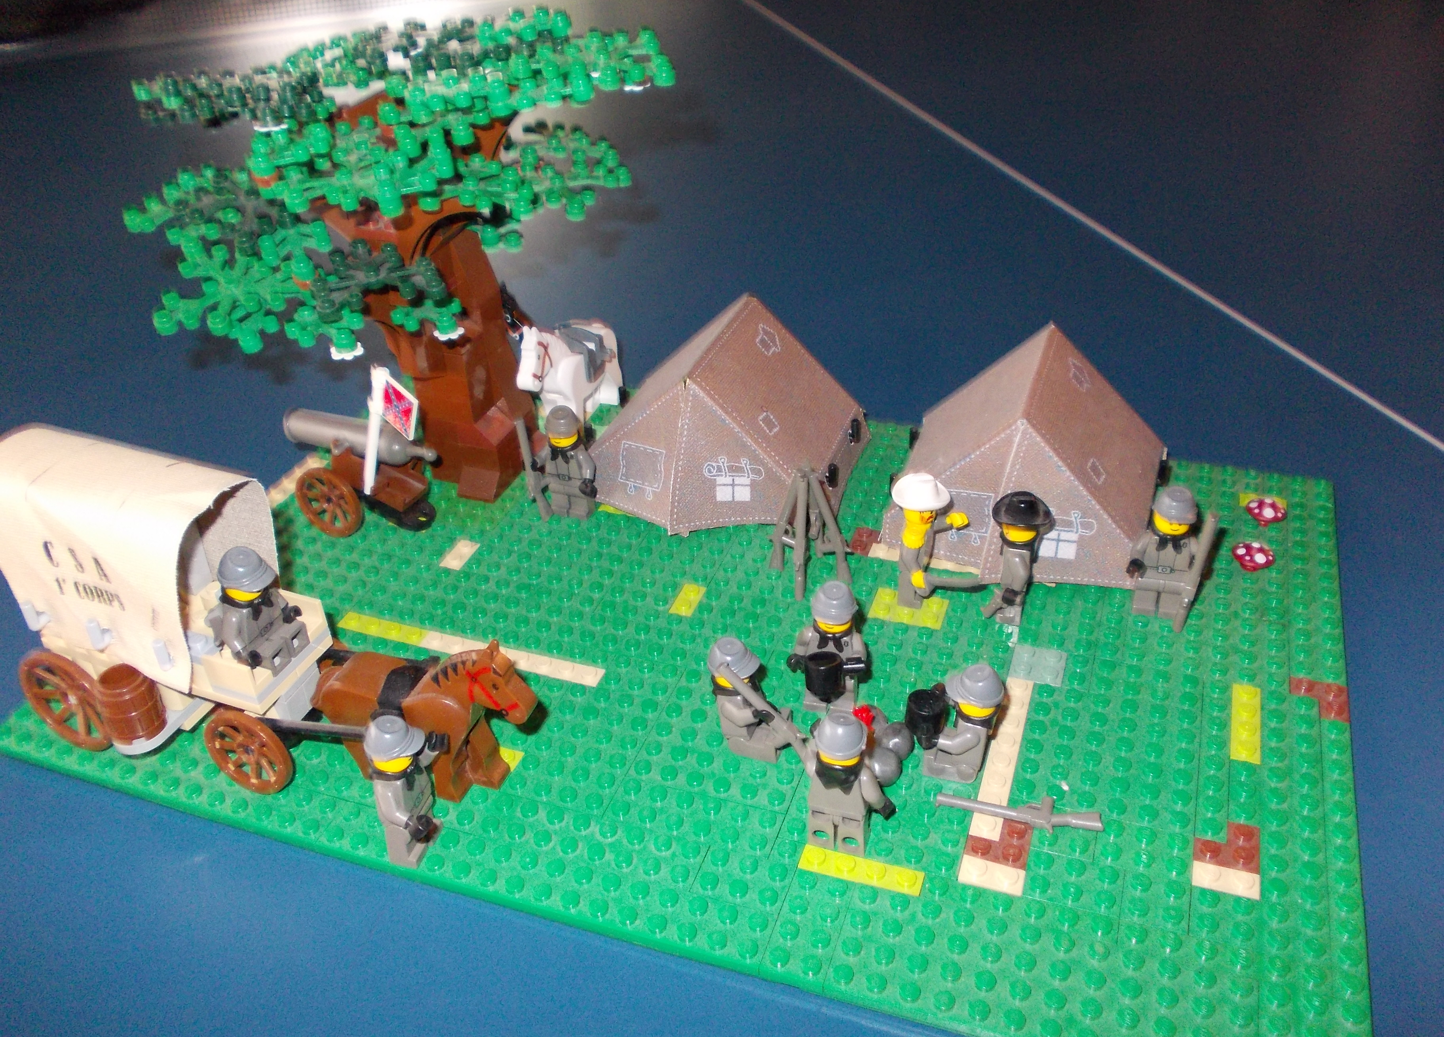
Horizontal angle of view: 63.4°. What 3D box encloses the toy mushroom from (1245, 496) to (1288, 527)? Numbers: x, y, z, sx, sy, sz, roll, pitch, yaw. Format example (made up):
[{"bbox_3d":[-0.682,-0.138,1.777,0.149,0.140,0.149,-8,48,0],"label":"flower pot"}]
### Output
[{"bbox_3d":[0.192,-0.002,0.412,0.014,0.007,0.014,9,37,18],"label":"toy mushroom"}]

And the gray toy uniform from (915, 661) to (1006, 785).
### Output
[{"bbox_3d":[0.063,0.053,0.321,0.026,0.035,0.024,9,37,18],"label":"gray toy uniform"}]

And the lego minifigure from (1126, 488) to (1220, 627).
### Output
[{"bbox_3d":[0.139,0.013,0.363,0.024,0.045,0.018,9,37,18],"label":"lego minifigure"}]

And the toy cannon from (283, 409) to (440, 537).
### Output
[{"bbox_3d":[-0.134,-0.020,0.442,0.067,0.040,0.046,9,37,18],"label":"toy cannon"}]

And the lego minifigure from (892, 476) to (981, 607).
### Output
[{"bbox_3d":[0.070,0.008,0.376,0.029,0.046,0.026,9,37,18],"label":"lego minifigure"}]

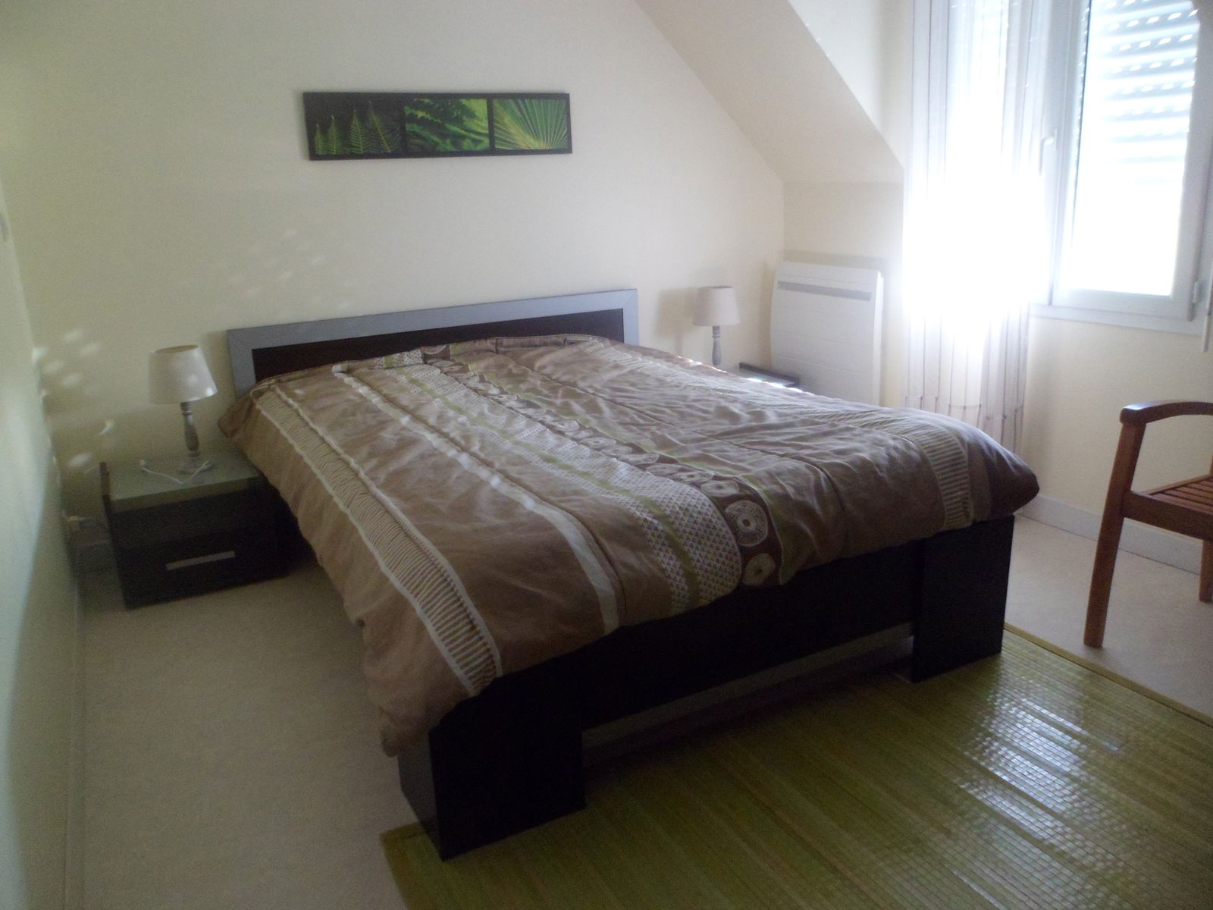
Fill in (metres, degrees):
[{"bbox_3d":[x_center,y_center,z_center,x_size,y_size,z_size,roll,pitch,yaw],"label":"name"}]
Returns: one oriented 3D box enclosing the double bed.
[{"bbox_3d":[-0.123,0.034,2.752,1.665,0.733,2.023,-11,19,-26],"label":"double bed"}]

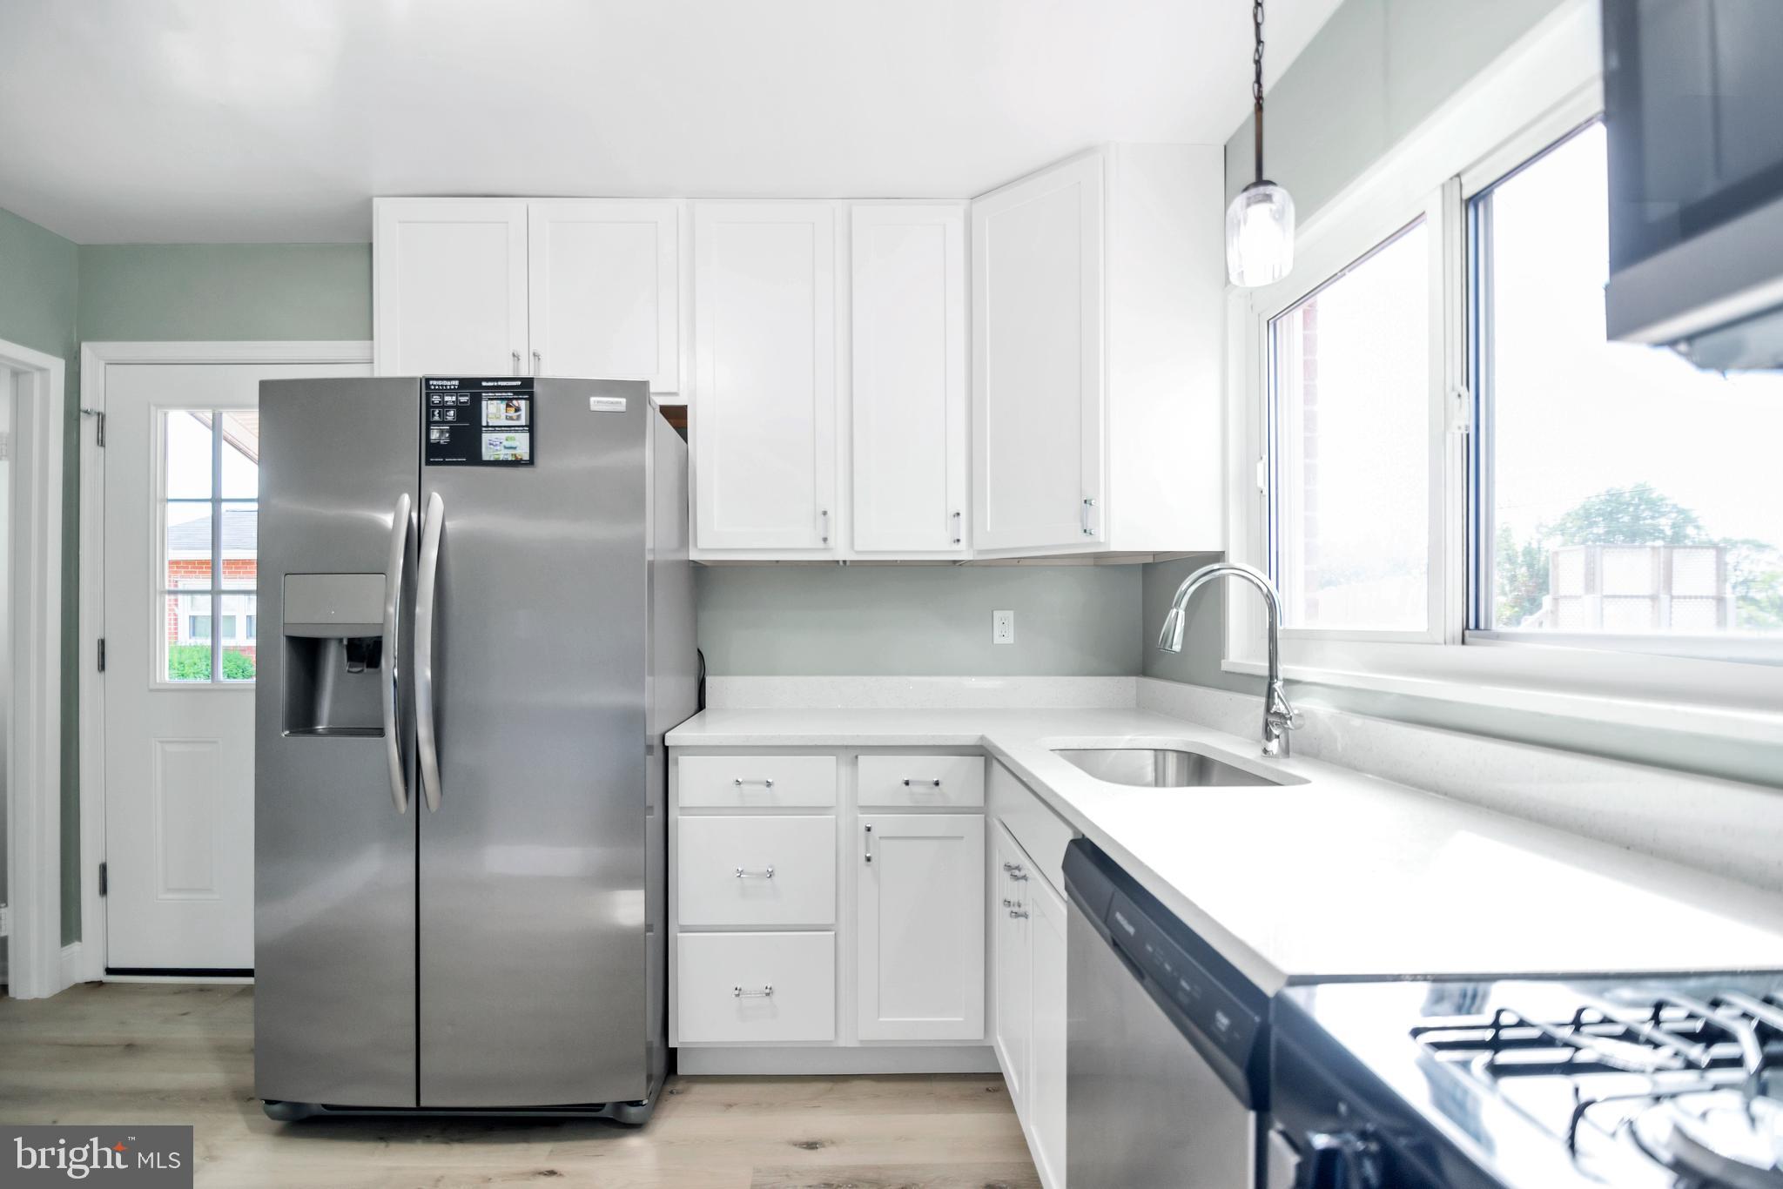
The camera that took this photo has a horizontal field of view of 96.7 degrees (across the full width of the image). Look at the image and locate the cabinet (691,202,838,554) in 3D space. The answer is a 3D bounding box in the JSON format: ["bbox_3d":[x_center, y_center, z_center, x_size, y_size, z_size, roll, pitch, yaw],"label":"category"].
[{"bbox_3d":[-0.375,-0.632,2.502,0.445,1.060,0.325,0,-1,-1],"label":"cabinet"}]

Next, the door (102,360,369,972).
[{"bbox_3d":[-2.205,0.250,2.685,0.900,2.035,0.050,0,-1,-1],"label":"door"}]

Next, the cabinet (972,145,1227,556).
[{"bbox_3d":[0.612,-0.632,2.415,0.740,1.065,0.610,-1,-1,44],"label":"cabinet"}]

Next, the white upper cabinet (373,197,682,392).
[{"bbox_3d":[-1.067,-0.863,2.502,0.925,0.610,0.325,0,-1,-1],"label":"white upper cabinet"}]

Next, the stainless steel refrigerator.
[{"bbox_3d":[-1.020,0.385,2.150,0.920,1.775,0.780,0,-1,-1],"label":"stainless steel refrigerator"}]

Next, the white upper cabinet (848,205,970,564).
[{"bbox_3d":[0.043,-0.631,2.502,0.375,1.060,0.325,0,-1,-1],"label":"white upper cabinet"}]

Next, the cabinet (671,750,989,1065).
[{"bbox_3d":[-0.163,0.840,2.345,0.835,0.875,0.620,0,-1,-1],"label":"cabinet"}]

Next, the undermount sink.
[{"bbox_3d":[0.575,0.485,1.740,0.410,0.210,0.630,0,-1,1],"label":"undermount sink"}]

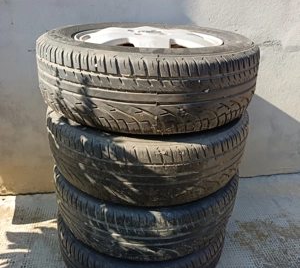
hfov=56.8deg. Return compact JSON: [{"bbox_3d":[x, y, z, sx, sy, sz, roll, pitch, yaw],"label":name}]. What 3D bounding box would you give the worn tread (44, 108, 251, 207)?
[{"bbox_3d":[-0.007,-0.028,0.920,0.624,0.194,0.624,3,27,0],"label":"worn tread"}]

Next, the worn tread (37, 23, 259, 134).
[{"bbox_3d":[-0.005,-0.206,0.842,0.624,0.194,0.624,3,27,0],"label":"worn tread"}]

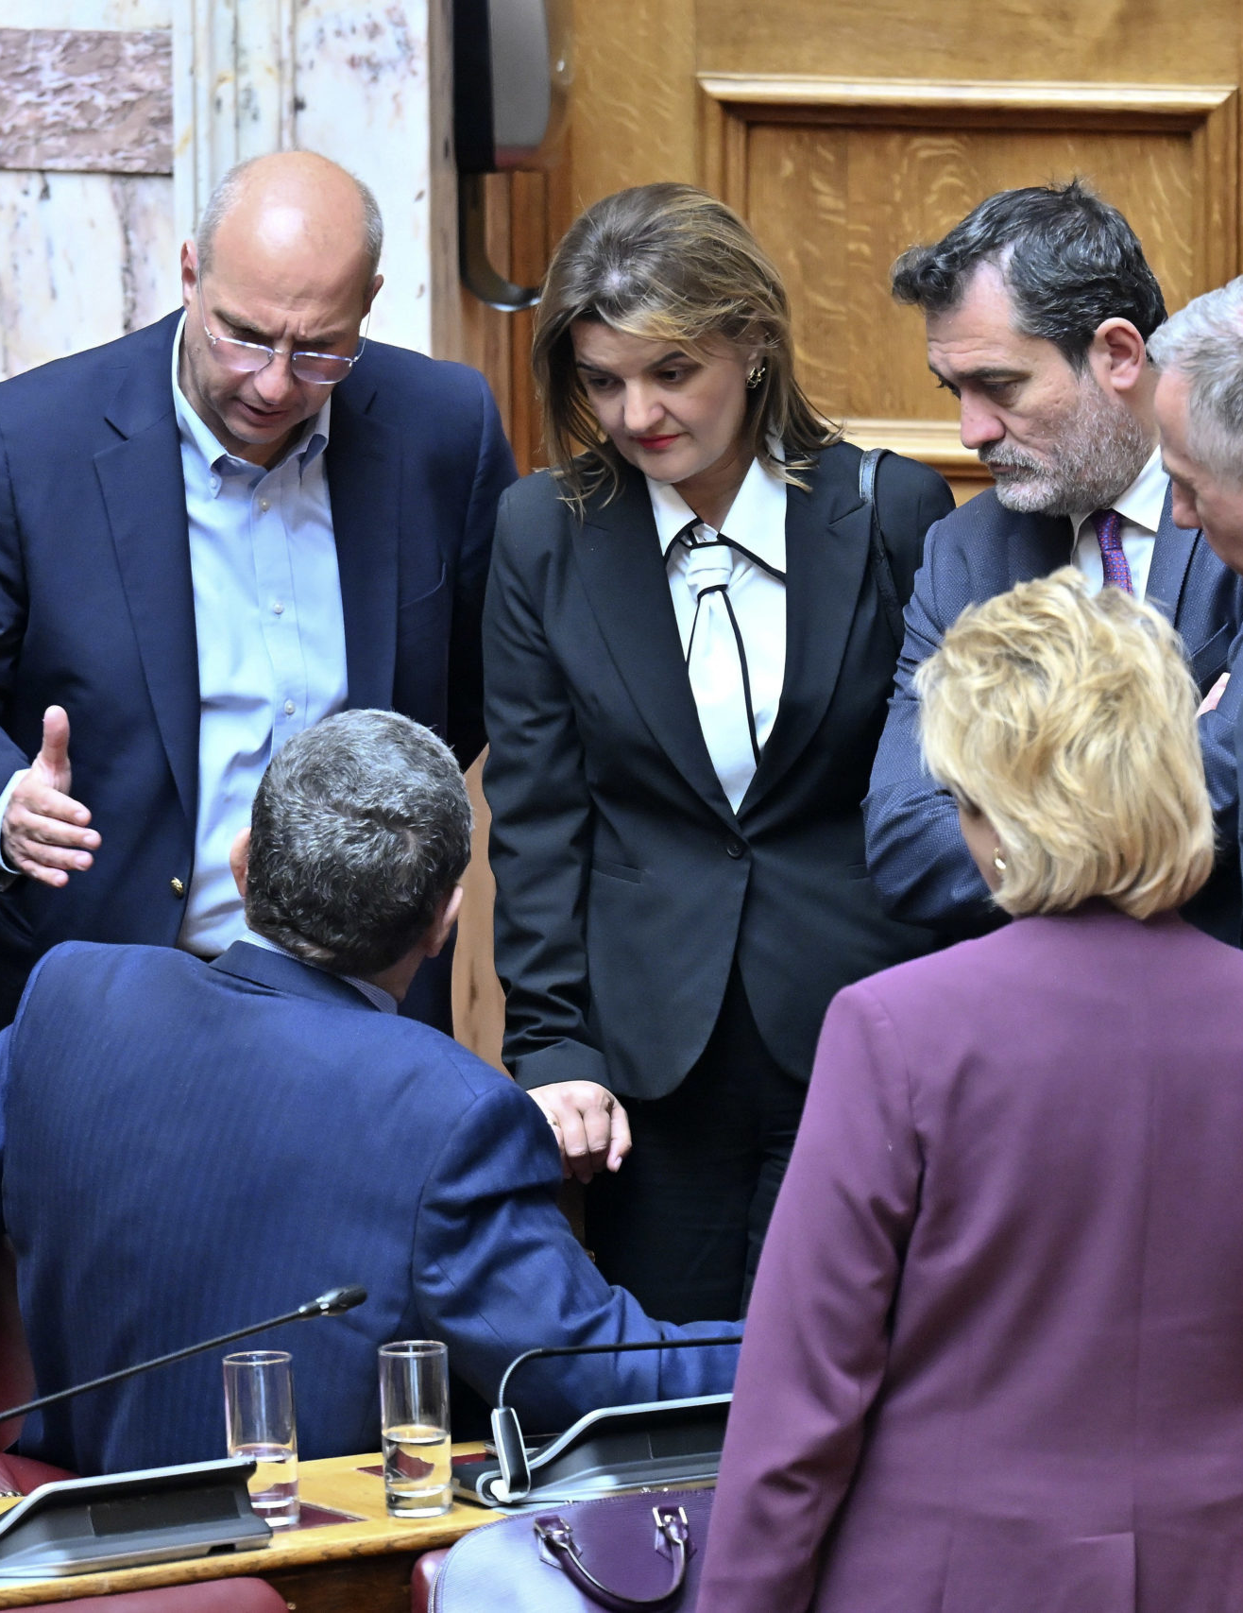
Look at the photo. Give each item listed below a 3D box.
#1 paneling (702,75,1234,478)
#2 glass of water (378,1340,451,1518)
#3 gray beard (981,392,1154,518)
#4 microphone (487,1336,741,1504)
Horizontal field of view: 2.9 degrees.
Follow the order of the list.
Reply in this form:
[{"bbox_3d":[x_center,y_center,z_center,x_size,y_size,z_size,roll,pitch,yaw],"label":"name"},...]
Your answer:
[{"bbox_3d":[0.315,-0.478,22.500,0.490,0.370,0.050,1,12,9],"label":"paneling"},{"bbox_3d":[-0.163,0.496,19.800,0.057,0.135,0.057,0,12,0],"label":"glass of water"},{"bbox_3d":[0.370,-0.297,20.950,0.110,0.115,0.145,-33,29,-31],"label":"gray beard"},{"bbox_3d":[0.062,0.493,20.000,0.350,0.140,0.045,-2,12,-8],"label":"microphone"}]

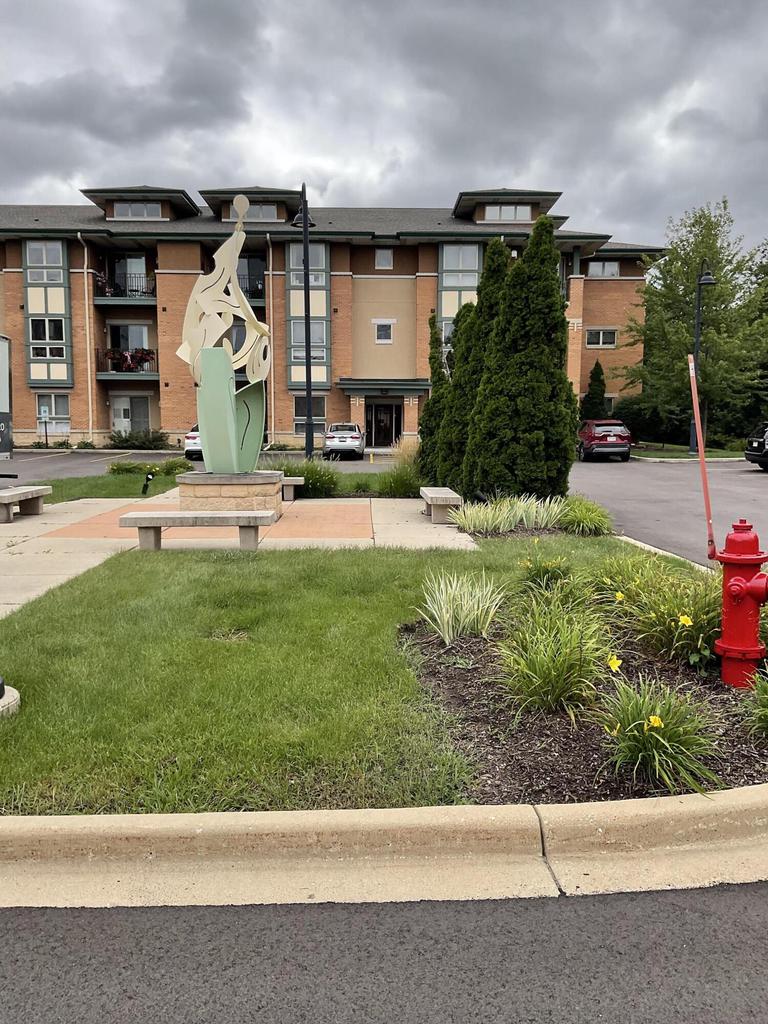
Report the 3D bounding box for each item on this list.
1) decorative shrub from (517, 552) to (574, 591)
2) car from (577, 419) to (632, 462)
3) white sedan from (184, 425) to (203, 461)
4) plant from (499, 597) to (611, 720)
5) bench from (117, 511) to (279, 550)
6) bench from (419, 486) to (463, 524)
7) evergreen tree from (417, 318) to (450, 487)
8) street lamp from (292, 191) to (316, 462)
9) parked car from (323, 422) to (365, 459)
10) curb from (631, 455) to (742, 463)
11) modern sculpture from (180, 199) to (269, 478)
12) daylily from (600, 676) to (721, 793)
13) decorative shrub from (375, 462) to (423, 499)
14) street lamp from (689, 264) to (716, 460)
[{"bbox_3d":[1.384,0.484,7.376,0.440,0.360,0.440,0,7,0],"label":"decorative shrub"},{"bbox_3d":[9.013,-3.064,36.381,1.855,1.690,4.600,0,6,-1],"label":"car"},{"bbox_3d":[-7.190,-3.150,37.146,1.840,1.540,4.550,0,7,0],"label":"white sedan"},{"bbox_3d":[0.867,0.733,4.429,0.560,0.460,0.530,0,6,0],"label":"plant"},{"bbox_3d":[-2.297,0.248,10.696,1.829,0.435,0.469,0,6,-2],"label":"bench"},{"bbox_3d":[0.908,-0.110,13.995,0.469,0.435,1.829,0,6,-2],"label":"bench"},{"bbox_3d":[1.372,-2.899,22.013,1.050,4.250,1.050,0,6,0],"label":"evergreen tree"},{"bbox_3d":[-2.446,-5.591,26.392,0.800,8.450,1.250,-1,6,-8],"label":"street lamp"},{"bbox_3d":[-1.674,-3.076,37.152,1.800,1.470,4.600,0,7,0],"label":"parked car"},{"bbox_3d":[12.516,-2.221,36.086,4.500,0.170,1.200,0,7,0],"label":"curb"},{"bbox_3d":[-2.423,-2.641,13.102,1.320,4.130,0.850,0,7,0],"label":"modern sculpture"},{"bbox_3d":[1.086,0.895,3.491,0.460,0.310,0.440,0,6,0],"label":"daylily"},{"bbox_3d":[0.302,-0.670,17.157,0.880,0.680,0.900,0,7,0],"label":"decorative shrub"},{"bbox_3d":[13.322,-6.481,35.952,0.760,8.177,1.100,0,7,0],"label":"street lamp"}]

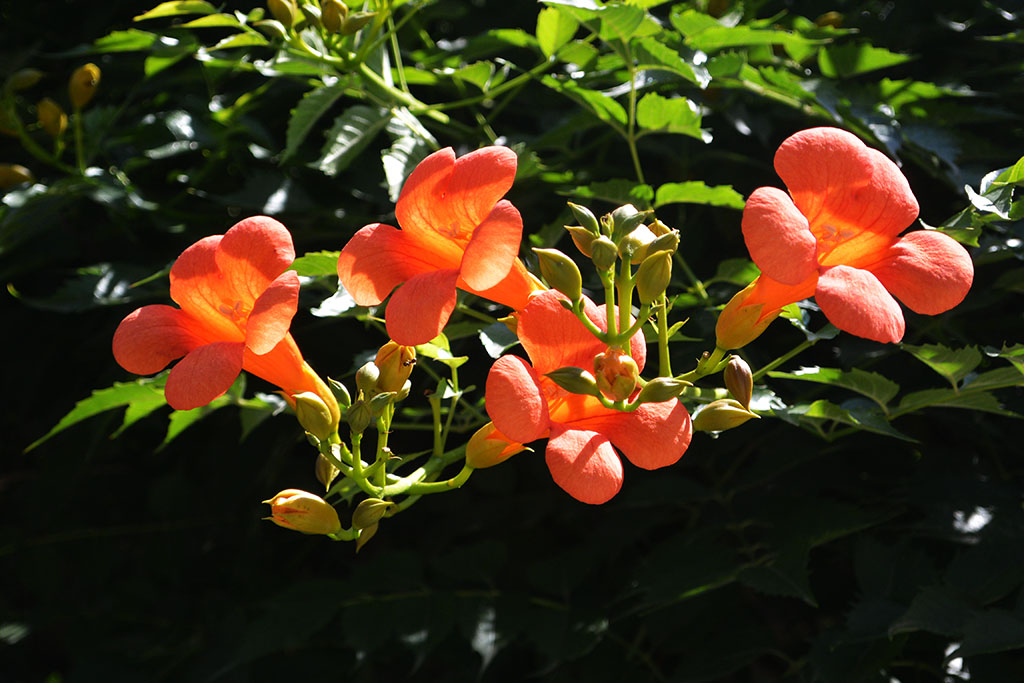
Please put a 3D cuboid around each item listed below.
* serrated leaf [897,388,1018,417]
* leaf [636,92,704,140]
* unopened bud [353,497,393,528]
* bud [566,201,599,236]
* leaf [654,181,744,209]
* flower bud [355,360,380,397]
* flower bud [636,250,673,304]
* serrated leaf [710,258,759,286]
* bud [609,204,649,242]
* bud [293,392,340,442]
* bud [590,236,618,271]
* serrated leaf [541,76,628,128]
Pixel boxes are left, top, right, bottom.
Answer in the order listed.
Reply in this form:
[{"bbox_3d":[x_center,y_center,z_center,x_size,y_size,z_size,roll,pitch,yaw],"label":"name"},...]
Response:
[{"bbox_3d":[0.170,0.023,0.880,0.047,0.009,0.027,6,6,15],"label":"serrated leaf"},{"bbox_3d":[0.067,-0.095,0.970,0.031,0.012,0.022,6,26,18],"label":"leaf"},{"bbox_3d":[-0.052,0.065,0.870,0.017,0.011,0.011,-31,3,6],"label":"unopened bud"},{"bbox_3d":[0.025,-0.042,0.790,0.007,0.015,0.007,-40,9,0],"label":"bud"},{"bbox_3d":[0.074,-0.058,0.910,0.036,0.008,0.019,4,27,8],"label":"leaf"},{"bbox_3d":[-0.050,0.013,0.790,0.009,0.013,0.009,3,-15,0],"label":"flower bud"},{"bbox_3d":[0.051,-0.023,0.830,0.012,0.021,0.012,25,6,-5],"label":"flower bud"},{"bbox_3d":[0.089,-0.028,0.910,0.028,0.008,0.019,1,27,1],"label":"serrated leaf"},{"bbox_3d":[0.040,-0.041,0.795,0.011,0.015,0.011,28,12,0],"label":"bud"},{"bbox_3d":[-0.073,0.028,0.865,0.013,0.021,0.013,-39,6,-4],"label":"bud"},{"bbox_3d":[0.031,-0.030,0.780,0.009,0.011,0.009,0,20,0],"label":"bud"},{"bbox_3d":[0.030,-0.102,0.970,0.040,0.011,0.024,32,24,-12],"label":"serrated leaf"}]

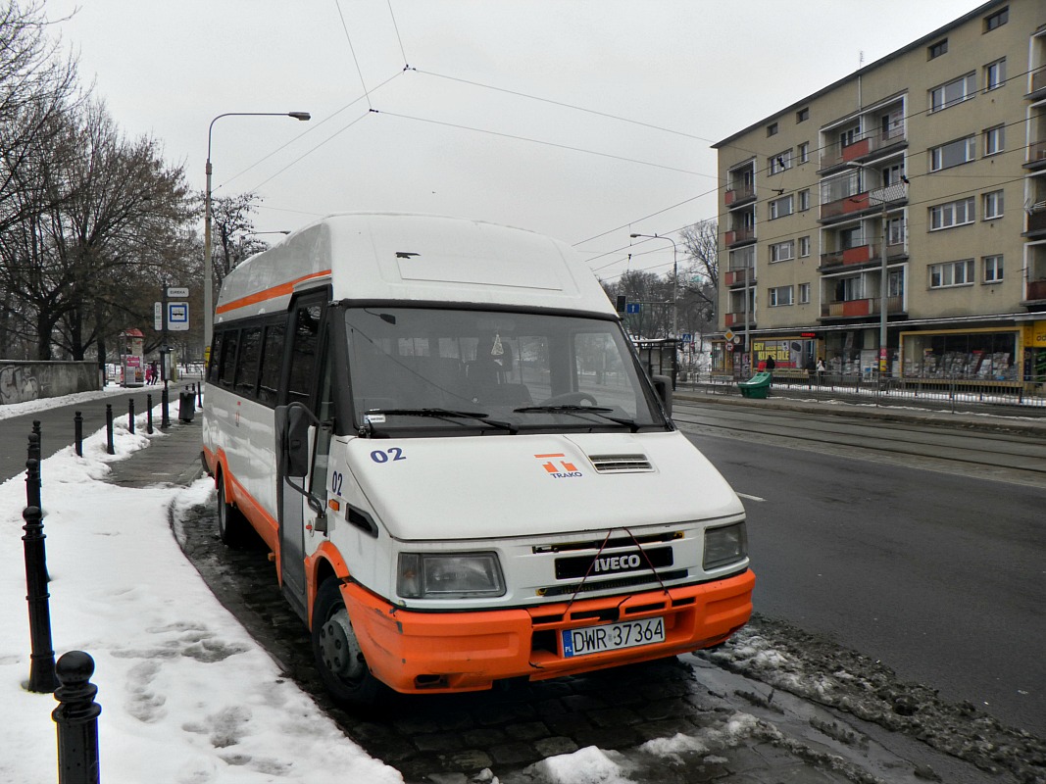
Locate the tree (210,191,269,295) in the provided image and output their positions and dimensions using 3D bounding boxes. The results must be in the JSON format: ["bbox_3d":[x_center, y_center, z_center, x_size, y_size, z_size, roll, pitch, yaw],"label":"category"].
[{"bbox_3d":[-15.215,-5.327,42.254,4.600,10.903,4.600,-2,3,-20],"label":"tree"}]

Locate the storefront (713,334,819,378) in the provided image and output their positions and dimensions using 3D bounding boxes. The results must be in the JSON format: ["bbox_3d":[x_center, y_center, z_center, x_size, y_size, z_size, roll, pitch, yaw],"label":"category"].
[{"bbox_3d":[15.560,-2.181,51.383,0.800,2.780,12.282,-2,3,-15],"label":"storefront"}]

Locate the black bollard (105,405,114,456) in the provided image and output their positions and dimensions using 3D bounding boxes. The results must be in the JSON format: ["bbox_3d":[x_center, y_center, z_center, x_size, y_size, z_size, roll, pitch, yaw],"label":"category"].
[{"bbox_3d":[-7.365,0.678,14.021,0.140,0.920,0.140,-2,3,-28],"label":"black bollard"}]

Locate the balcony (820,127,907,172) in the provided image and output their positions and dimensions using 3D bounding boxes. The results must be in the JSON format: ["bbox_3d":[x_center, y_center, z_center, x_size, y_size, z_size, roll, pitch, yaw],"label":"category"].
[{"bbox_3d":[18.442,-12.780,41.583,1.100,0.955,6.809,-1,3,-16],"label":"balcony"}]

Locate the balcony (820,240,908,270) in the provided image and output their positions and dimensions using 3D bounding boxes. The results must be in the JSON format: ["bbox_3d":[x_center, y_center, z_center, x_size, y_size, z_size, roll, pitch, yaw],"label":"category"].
[{"bbox_3d":[18.480,-7.282,42.529,1.150,1.041,7.076,-2,3,-15],"label":"balcony"}]

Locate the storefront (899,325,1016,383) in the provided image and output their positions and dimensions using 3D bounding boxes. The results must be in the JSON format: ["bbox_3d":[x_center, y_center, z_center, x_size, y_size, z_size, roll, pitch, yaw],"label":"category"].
[{"bbox_3d":[19.935,-1.614,35.781,0.600,2.350,6.903,-1,3,-16],"label":"storefront"}]

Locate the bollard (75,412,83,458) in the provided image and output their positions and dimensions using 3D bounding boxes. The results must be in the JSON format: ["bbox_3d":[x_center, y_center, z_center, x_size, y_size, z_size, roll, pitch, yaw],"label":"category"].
[{"bbox_3d":[-6.777,0.736,12.020,0.140,0.870,0.140,-2,3,-30],"label":"bollard"}]

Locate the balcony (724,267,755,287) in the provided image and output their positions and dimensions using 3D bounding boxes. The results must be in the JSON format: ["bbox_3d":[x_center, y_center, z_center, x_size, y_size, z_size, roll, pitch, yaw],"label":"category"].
[{"bbox_3d":[15.306,-7.835,53.982,1.150,1.051,3.538,-2,3,-15],"label":"balcony"}]

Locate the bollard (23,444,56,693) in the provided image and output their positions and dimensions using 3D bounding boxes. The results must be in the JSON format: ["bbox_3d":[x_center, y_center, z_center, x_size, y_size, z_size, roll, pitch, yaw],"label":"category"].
[{"bbox_3d":[-2.236,0.965,3.620,0.135,0.920,0.135,-2,3,-32],"label":"bollard"}]

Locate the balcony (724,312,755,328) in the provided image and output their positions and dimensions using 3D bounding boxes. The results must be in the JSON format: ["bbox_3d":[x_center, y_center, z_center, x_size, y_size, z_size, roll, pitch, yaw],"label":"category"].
[{"bbox_3d":[15.214,-4.900,53.568,1.100,0.900,3.983,-1,3,-16],"label":"balcony"}]

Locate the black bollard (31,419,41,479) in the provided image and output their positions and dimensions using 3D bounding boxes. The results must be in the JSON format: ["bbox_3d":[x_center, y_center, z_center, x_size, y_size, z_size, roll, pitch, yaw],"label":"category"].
[{"bbox_3d":[-5.447,0.753,8.820,0.135,0.880,0.135,-2,3,-32],"label":"black bollard"}]

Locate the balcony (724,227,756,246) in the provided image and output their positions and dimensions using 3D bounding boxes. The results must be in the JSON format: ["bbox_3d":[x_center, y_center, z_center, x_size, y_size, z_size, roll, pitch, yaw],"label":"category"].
[{"bbox_3d":[15.214,-10.549,53.310,1.100,1.013,3.983,-1,3,-16],"label":"balcony"}]

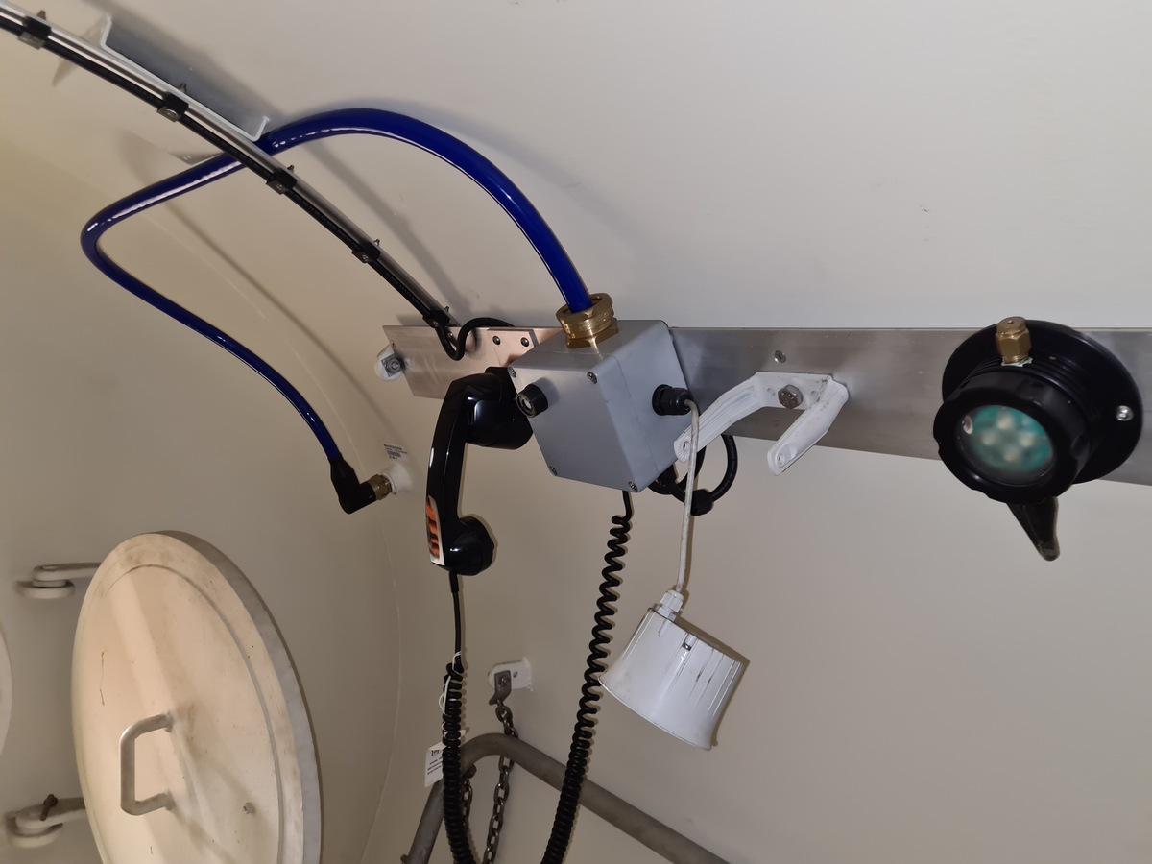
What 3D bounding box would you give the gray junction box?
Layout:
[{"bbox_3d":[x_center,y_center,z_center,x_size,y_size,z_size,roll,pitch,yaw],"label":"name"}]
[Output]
[{"bbox_3d":[0.028,-0.026,0.779,0.090,0.119,0.120,-37,28,-32],"label":"gray junction box"}]

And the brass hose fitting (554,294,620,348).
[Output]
[{"bbox_3d":[0.011,-0.096,0.756,0.050,0.029,0.052,-18,24,8],"label":"brass hose fitting"}]

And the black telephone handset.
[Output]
[{"bbox_3d":[-0.104,0.041,0.890,0.075,0.205,0.055,-1,7,-41],"label":"black telephone handset"}]

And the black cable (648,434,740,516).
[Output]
[{"bbox_3d":[0.108,0.038,0.795,0.047,0.077,0.076,-2,7,-41],"label":"black cable"}]

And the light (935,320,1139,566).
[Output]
[{"bbox_3d":[0.272,0.009,0.531,0.060,0.172,0.115,-37,28,-32],"label":"light"}]

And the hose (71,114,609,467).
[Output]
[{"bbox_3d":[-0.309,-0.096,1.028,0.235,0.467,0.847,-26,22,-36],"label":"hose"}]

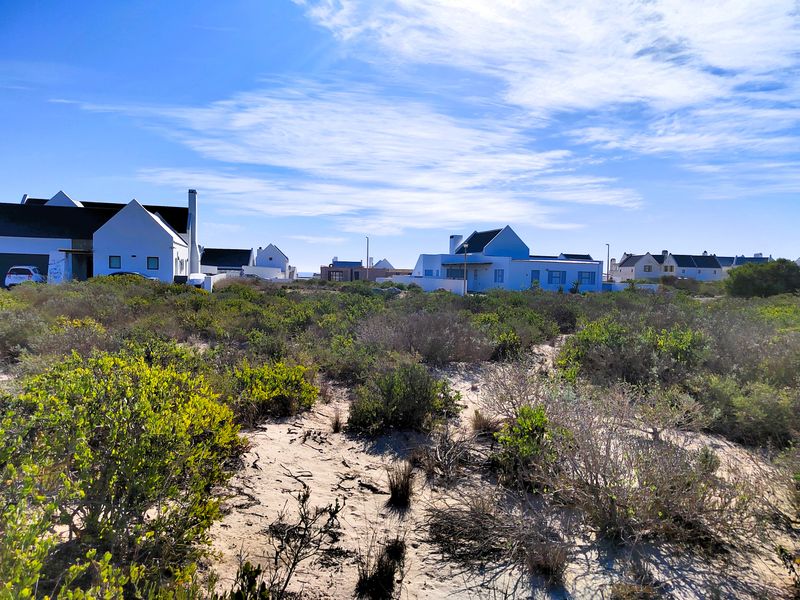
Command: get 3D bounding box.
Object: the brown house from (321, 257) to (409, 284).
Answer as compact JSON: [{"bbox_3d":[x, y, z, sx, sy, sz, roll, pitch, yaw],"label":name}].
[{"bbox_3d":[-5.837,-5.377,94.851,15.500,4.700,10.000,0,3,0],"label":"brown house"}]

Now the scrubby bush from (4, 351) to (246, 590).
[{"bbox_3d":[-1.610,0.884,3.250,1.300,1.080,1.250,-1,3,-27],"label":"scrubby bush"}]

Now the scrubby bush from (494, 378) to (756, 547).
[{"bbox_3d":[1.453,1.009,3.606,1.600,0.830,1.300,2,3,23],"label":"scrubby bush"}]

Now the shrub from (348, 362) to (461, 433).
[{"bbox_3d":[0.048,0.990,5.658,1.180,0.640,1.000,0,3,0],"label":"shrub"}]

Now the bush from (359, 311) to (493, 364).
[{"bbox_3d":[0.465,0.667,9.847,2.450,0.860,1.900,0,3,3],"label":"bush"}]

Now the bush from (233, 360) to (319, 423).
[{"bbox_3d":[-1.398,0.993,6.010,0.950,0.580,0.850,0,3,-13],"label":"bush"}]

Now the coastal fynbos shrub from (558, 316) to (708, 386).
[{"bbox_3d":[3.535,0.757,8.249,2.100,0.880,1.600,2,3,24],"label":"coastal fynbos shrub"}]

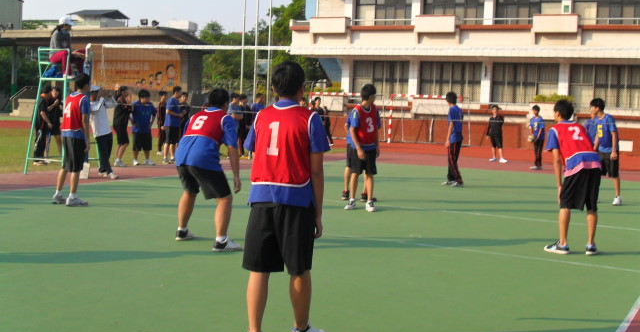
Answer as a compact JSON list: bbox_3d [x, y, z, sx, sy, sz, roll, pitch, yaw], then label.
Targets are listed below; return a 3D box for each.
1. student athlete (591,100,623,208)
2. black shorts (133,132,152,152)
[{"bbox_3d":[4.602,-0.217,14.850,0.480,1.700,0.520,0,5,-31],"label":"student athlete"},{"bbox_3d":[-3.744,-0.502,19.500,0.430,0.420,0.320,0,5,-22],"label":"black shorts"}]

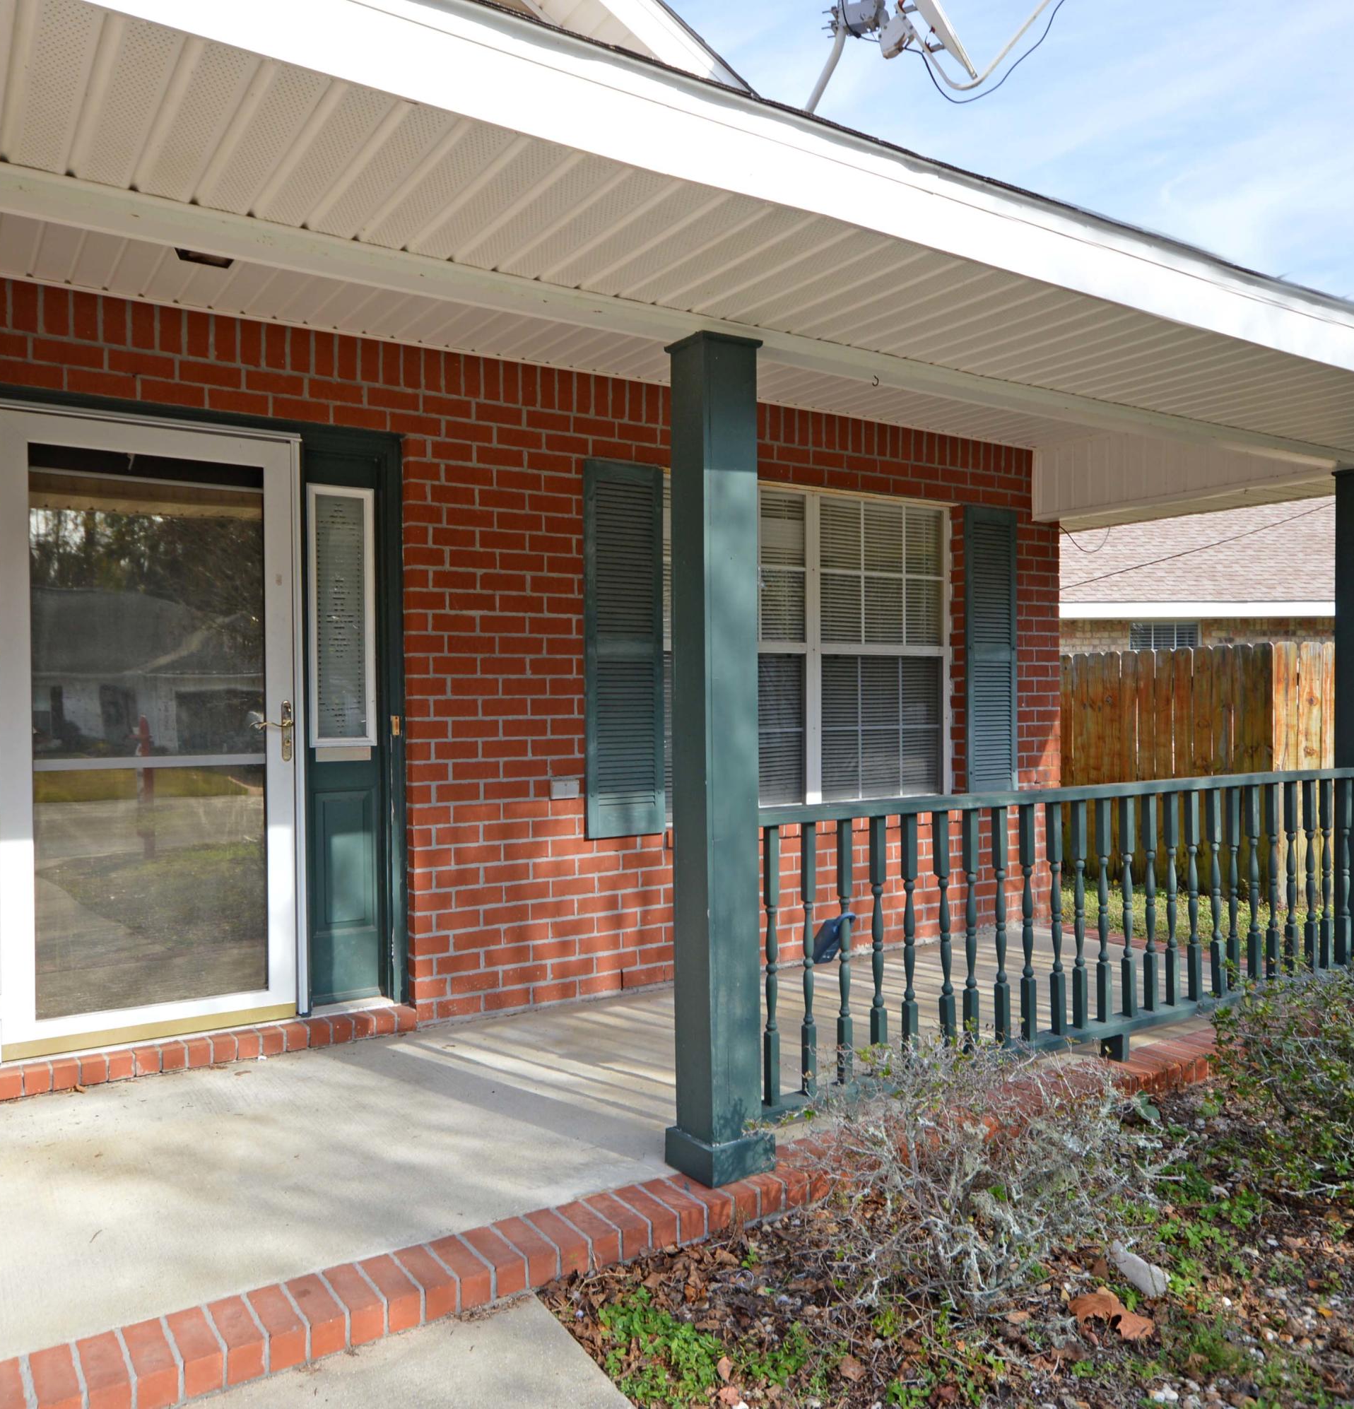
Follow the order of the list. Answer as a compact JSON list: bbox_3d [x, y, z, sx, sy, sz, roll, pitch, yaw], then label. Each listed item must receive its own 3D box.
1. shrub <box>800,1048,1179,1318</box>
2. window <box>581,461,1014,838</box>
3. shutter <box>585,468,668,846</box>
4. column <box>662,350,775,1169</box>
[{"bbox_3d":[0.740,1.061,2.663,0.800,0.470,0.720,-1,1,-33],"label":"shrub"},{"bbox_3d":[0.696,-0.234,5.246,2.607,1.527,0.100,-1,1,-33],"label":"window"},{"bbox_3d":[-0.219,-0.218,4.610,0.378,1.527,0.040,-1,1,-33],"label":"shutter"},{"bbox_3d":[0.105,0.141,2.886,0.190,2.116,0.190,-1,1,-33],"label":"column"}]

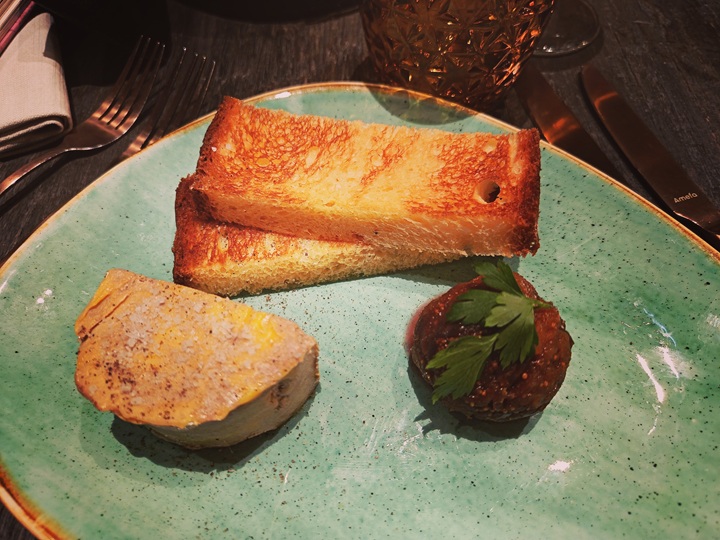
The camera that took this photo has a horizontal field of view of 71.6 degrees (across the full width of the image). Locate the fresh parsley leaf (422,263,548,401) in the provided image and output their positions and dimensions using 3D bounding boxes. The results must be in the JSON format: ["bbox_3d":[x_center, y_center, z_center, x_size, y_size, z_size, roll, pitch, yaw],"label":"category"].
[{"bbox_3d":[0.037,0.018,0.146,0.028,0.014,0.050,29,72,19],"label":"fresh parsley leaf"}]

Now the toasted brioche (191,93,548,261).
[{"bbox_3d":[0.004,-0.031,0.174,0.112,0.017,0.040,6,60,4],"label":"toasted brioche"}]

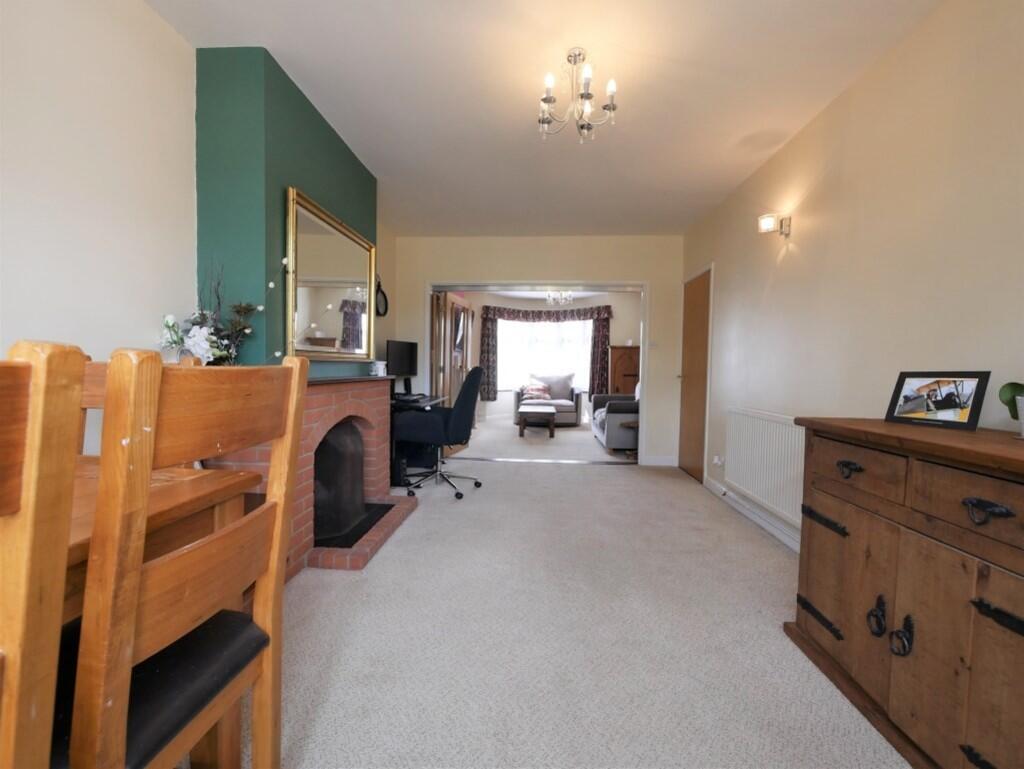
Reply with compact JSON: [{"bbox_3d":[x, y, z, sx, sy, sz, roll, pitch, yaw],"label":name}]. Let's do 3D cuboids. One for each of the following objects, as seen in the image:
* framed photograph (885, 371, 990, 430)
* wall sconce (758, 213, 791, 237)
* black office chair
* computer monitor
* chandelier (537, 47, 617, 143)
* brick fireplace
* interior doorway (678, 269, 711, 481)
[{"bbox_3d":[1.533,0.052,1.497,0.030,0.210,0.252,21,-5,-18],"label":"framed photograph"},{"bbox_3d":[1.669,-1.010,2.650,0.150,0.140,0.120,1,2,4],"label":"wall sconce"},{"bbox_3d":[-0.597,0.377,3.541,0.700,1.065,0.630,1,2,4],"label":"black office chair"},{"bbox_3d":[-1.095,-0.149,4.225,0.200,0.540,0.400,2,3,36],"label":"computer monitor"},{"bbox_3d":[0.293,-1.372,1.928,0.370,0.370,0.370,1,2,4],"label":"chandelier"},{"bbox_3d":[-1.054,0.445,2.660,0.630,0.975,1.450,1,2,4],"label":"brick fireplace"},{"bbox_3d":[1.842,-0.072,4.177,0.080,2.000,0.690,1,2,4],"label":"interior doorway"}]

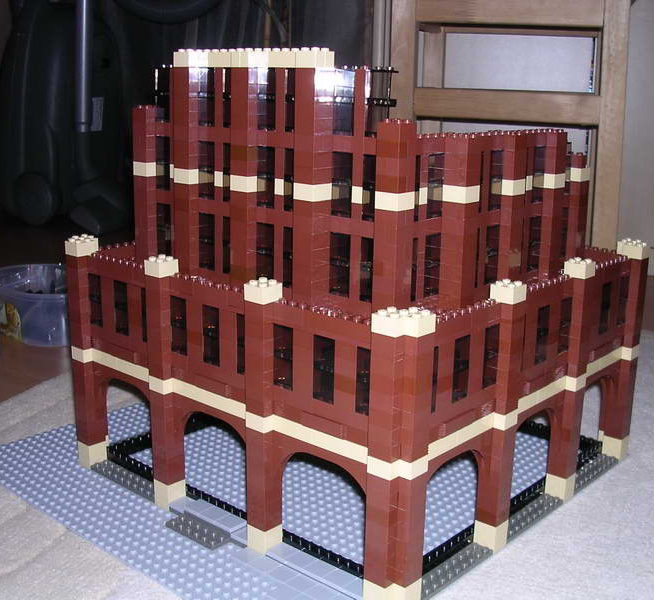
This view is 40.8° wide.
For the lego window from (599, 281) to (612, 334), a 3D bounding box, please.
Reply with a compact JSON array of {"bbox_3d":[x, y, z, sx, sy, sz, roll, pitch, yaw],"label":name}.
[{"bbox_3d":[0.202,0.006,0.648,0.007,0.038,0.016,13,18,40],"label":"lego window"}]

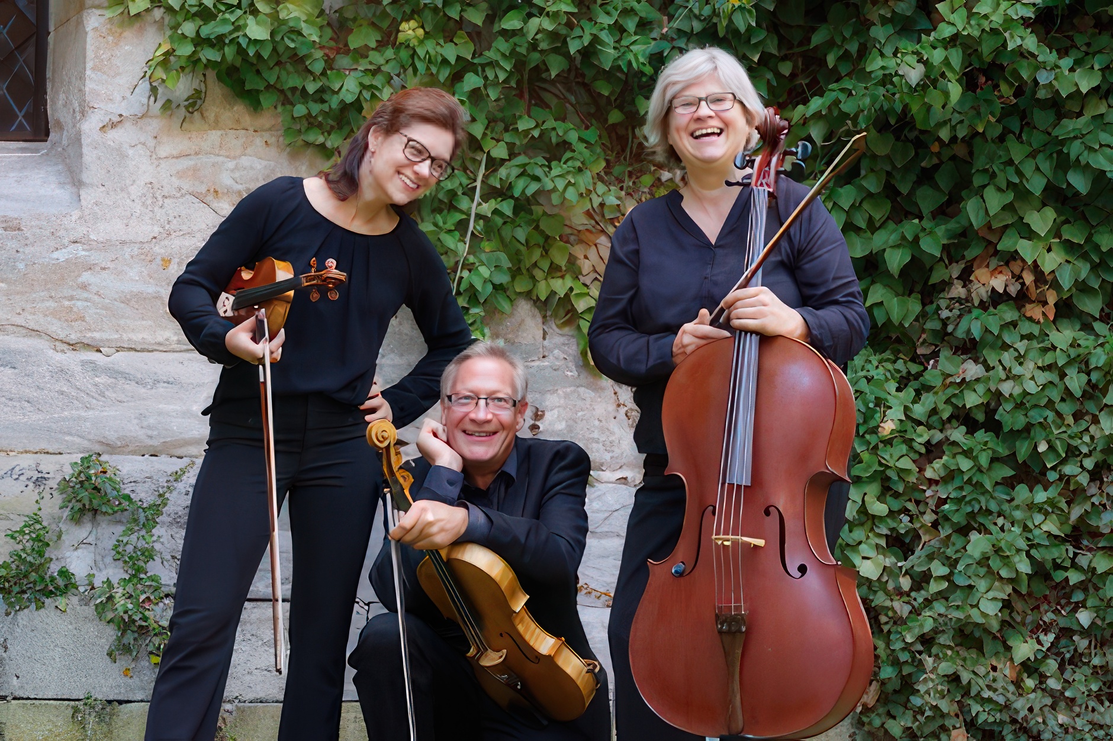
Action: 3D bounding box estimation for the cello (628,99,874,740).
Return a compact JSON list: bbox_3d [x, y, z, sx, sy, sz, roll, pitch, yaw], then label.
[{"bbox_3d":[0.372,0.095,4.370,0.440,1.260,0.260,-1,-11,23],"label":"cello"}]

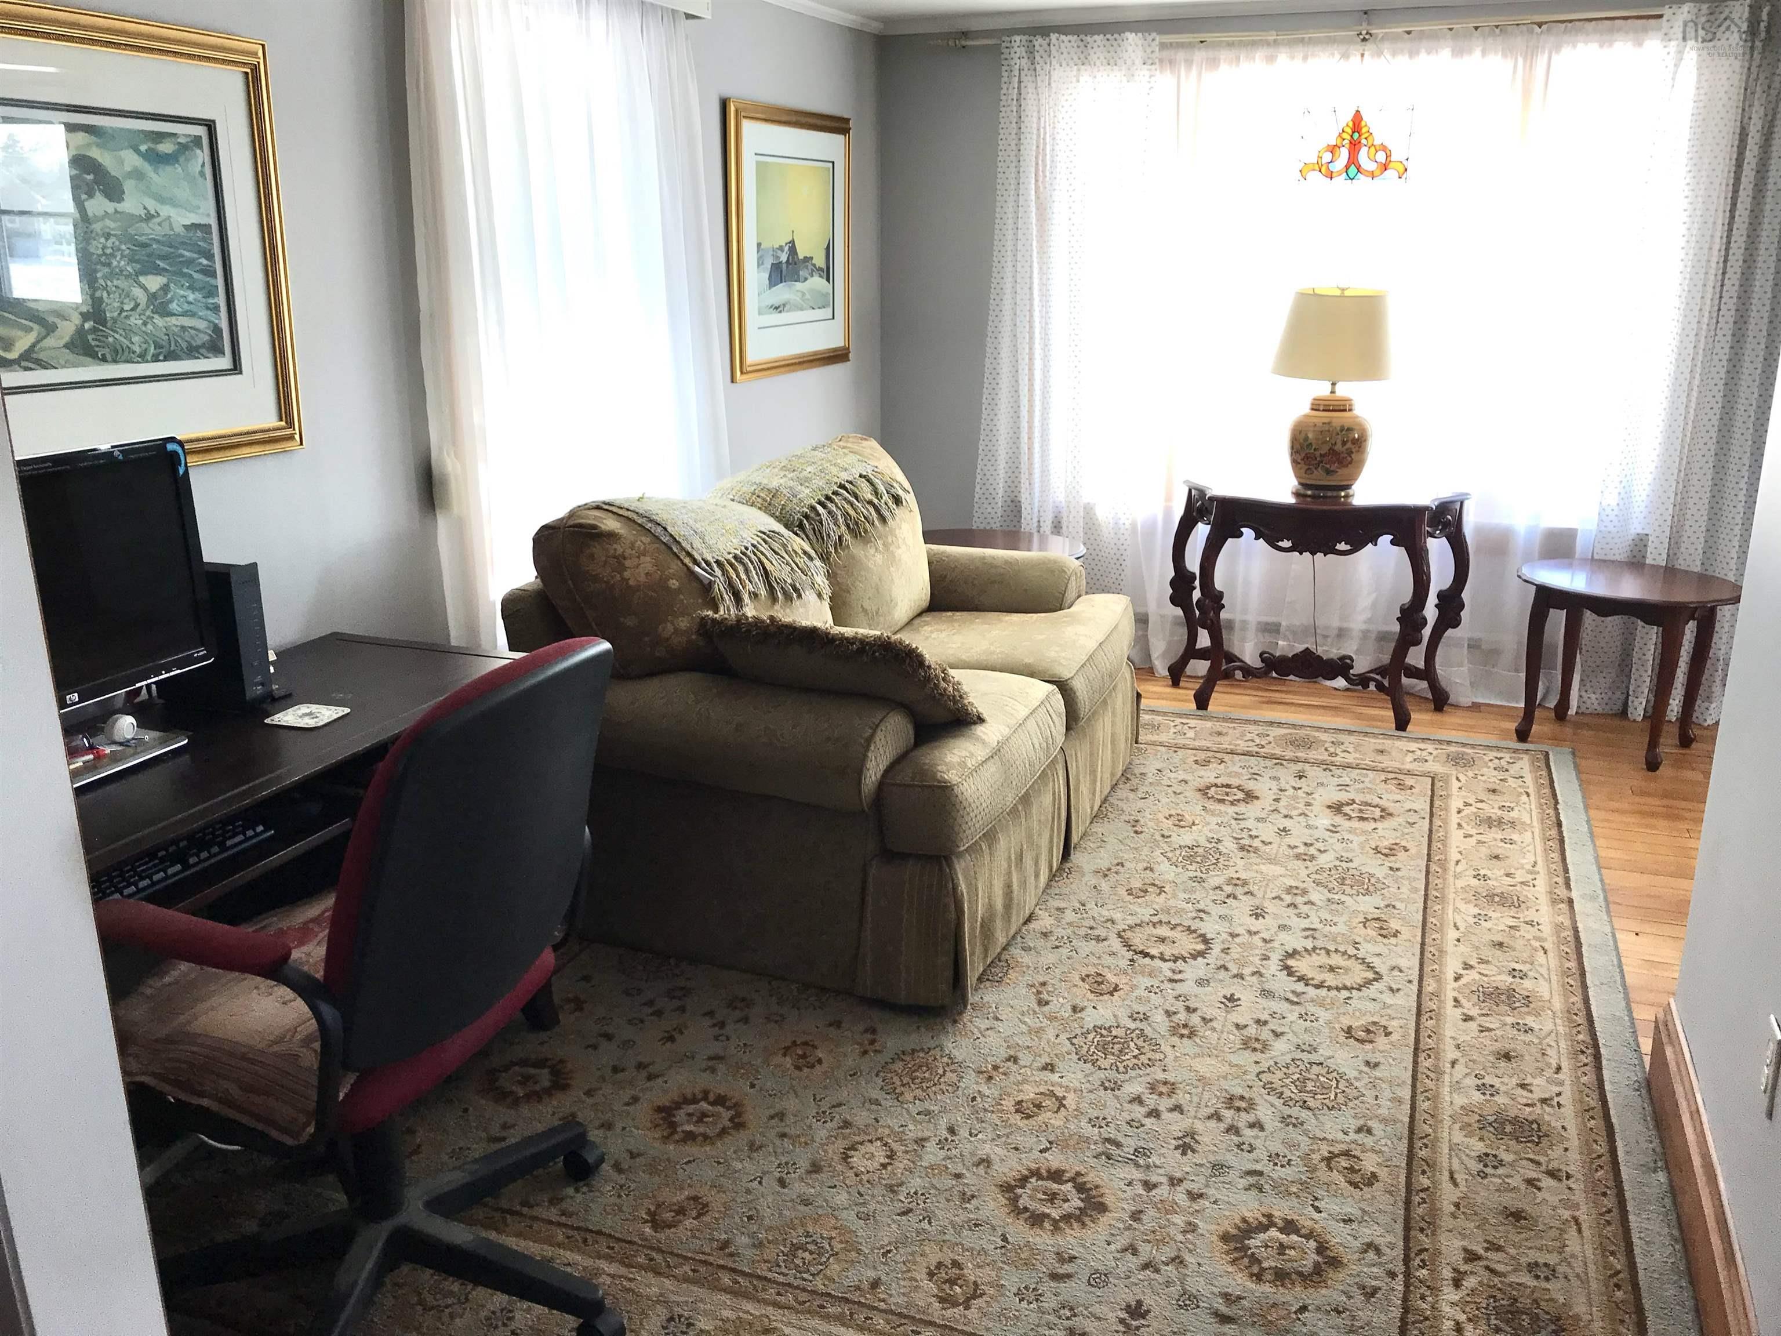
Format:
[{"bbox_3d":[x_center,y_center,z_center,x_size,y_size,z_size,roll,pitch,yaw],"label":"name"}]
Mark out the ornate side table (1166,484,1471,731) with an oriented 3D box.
[{"bbox_3d":[1.436,-0.226,4.914,0.981,0.735,0.394,6,18,20],"label":"ornate side table"}]

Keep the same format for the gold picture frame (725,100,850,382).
[{"bbox_3d":[-0.322,-1.417,4.821,0.035,0.837,0.935,6,18,20],"label":"gold picture frame"}]

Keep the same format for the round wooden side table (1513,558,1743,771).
[{"bbox_3d":[2.296,-0.016,4.559,0.643,0.533,0.587,15,22,40],"label":"round wooden side table"}]

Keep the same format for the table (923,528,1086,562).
[{"bbox_3d":[0.355,-0.168,5.076,0.643,0.533,0.587,8,18,27],"label":"table"}]

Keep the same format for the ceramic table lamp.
[{"bbox_3d":[1.448,-0.903,4.744,0.379,0.675,0.379,6,18,20],"label":"ceramic table lamp"}]

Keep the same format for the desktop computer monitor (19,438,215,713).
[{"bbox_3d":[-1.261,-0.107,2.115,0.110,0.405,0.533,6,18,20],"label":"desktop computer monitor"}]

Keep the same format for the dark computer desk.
[{"bbox_3d":[-1.175,0.505,2.409,0.548,0.757,1.421,6,18,20],"label":"dark computer desk"}]

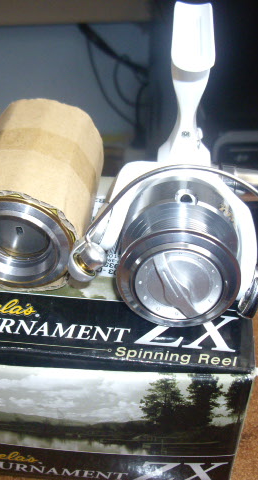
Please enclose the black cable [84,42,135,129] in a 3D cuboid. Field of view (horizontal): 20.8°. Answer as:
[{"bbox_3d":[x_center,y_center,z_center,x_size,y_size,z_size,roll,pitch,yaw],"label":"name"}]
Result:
[{"bbox_3d":[-0.035,-0.301,1.345,0.097,0.175,0.060,-3,39,-5],"label":"black cable"}]

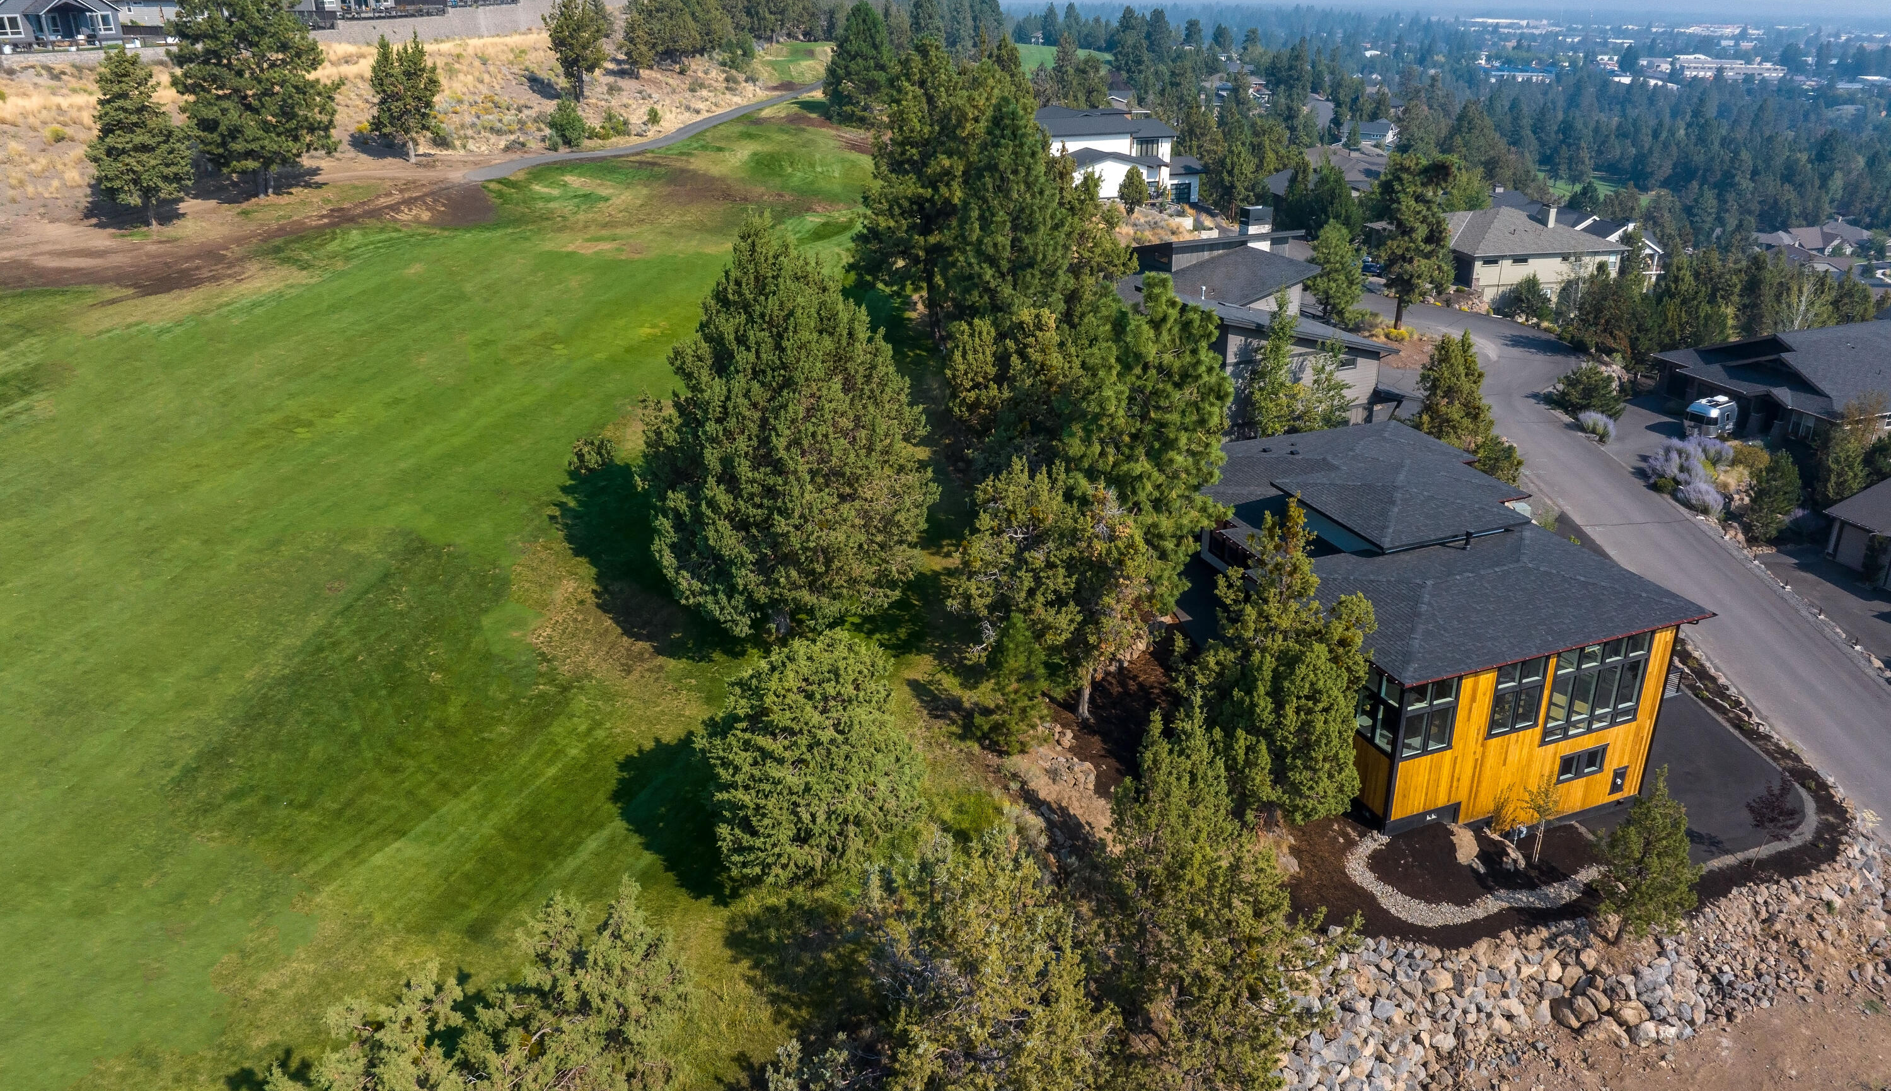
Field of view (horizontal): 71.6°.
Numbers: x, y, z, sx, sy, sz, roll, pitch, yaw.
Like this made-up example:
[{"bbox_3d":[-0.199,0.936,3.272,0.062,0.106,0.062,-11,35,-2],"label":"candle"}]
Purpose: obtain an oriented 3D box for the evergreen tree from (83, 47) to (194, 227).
[{"bbox_3d":[-59.673,-29.797,95.897,6.670,12.540,6.670,0,22,0],"label":"evergreen tree"}]

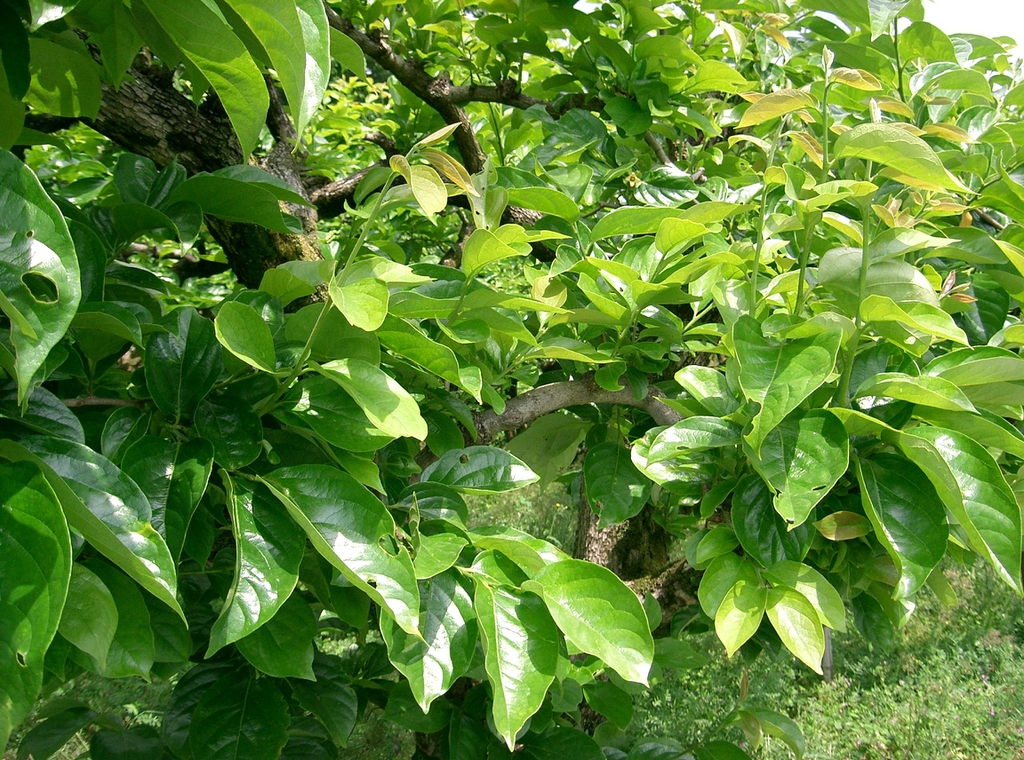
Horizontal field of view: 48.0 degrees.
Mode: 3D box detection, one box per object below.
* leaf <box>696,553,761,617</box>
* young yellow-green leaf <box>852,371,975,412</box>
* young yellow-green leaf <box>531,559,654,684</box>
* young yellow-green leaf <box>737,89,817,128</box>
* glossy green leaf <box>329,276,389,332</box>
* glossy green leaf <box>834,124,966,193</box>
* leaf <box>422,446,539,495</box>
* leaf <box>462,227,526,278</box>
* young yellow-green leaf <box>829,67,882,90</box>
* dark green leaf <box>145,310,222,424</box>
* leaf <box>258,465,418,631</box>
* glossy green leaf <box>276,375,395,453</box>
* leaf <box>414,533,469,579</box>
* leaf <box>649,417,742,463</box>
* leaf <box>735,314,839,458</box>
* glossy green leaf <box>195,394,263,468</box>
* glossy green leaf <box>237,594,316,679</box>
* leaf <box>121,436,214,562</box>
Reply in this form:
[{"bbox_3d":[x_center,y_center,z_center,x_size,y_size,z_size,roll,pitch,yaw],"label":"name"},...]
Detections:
[{"bbox_3d":[0.221,0.210,1.170,0.052,0.076,0.018,20,-23,23],"label":"leaf"},{"bbox_3d":[0.381,0.012,1.080,0.116,0.030,0.058,9,1,12],"label":"young yellow-green leaf"},{"bbox_3d":[0.066,0.197,0.940,0.135,0.025,0.080,42,46,21],"label":"young yellow-green leaf"},{"bbox_3d":[0.266,-0.273,1.150,0.085,0.022,0.042,-19,38,-21],"label":"young yellow-green leaf"},{"bbox_3d":[-0.119,-0.059,0.900,0.046,0.016,0.060,-15,42,-27],"label":"glossy green leaf"},{"bbox_3d":[0.373,-0.212,1.100,0.135,0.030,0.070,17,44,12],"label":"glossy green leaf"},{"bbox_3d":[-0.028,0.083,1.050,0.110,0.020,0.054,5,41,15],"label":"leaf"},{"bbox_3d":[-0.018,-0.132,1.200,0.075,0.055,0.022,-19,43,24],"label":"leaf"},{"bbox_3d":[0.359,-0.315,1.200,0.058,0.014,0.028,12,30,18],"label":"young yellow-green leaf"},{"bbox_3d":[-0.291,-0.015,1.020,0.070,0.110,0.024,4,-22,-2],"label":"dark green leaf"},{"bbox_3d":[-0.110,0.112,0.780,0.146,0.030,0.066,45,47,16],"label":"leaf"},{"bbox_3d":[-0.140,0.026,0.910,0.108,0.025,0.062,18,52,13],"label":"glossy green leaf"},{"bbox_3d":[-0.053,0.132,0.860,0.050,0.018,0.042,16,45,24],"label":"leaf"},{"bbox_3d":[0.179,0.060,1.130,0.100,0.025,0.058,-13,37,-17],"label":"leaf"},{"bbox_3d":[0.226,0.004,0.950,0.085,0.030,0.125,7,51,5],"label":"leaf"},{"bbox_3d":[-0.259,0.048,1.050,0.060,0.080,0.018,-20,-25,-14],"label":"glossy green leaf"},{"bbox_3d":[-0.197,0.202,0.950,0.070,0.105,0.020,-20,-25,-16],"label":"glossy green leaf"},{"bbox_3d":[-0.299,0.105,1.000,0.078,0.122,0.025,4,-31,-4],"label":"leaf"}]

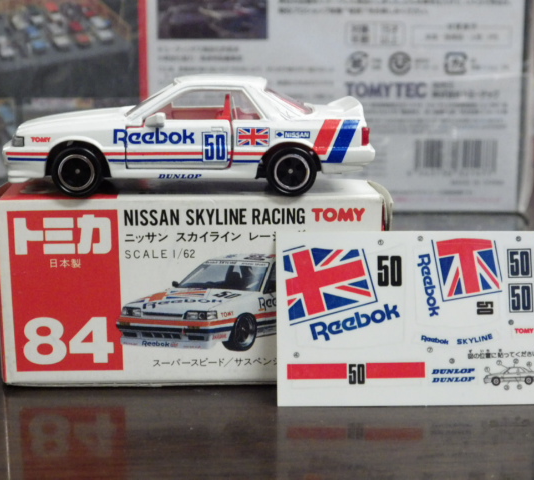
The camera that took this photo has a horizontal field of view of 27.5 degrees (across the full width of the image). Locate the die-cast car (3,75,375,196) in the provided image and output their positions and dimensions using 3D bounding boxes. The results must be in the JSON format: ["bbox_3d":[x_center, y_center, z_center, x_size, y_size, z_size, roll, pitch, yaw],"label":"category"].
[{"bbox_3d":[-0.016,-0.023,0.228,0.075,0.023,0.028,0,13,1],"label":"die-cast car"}]

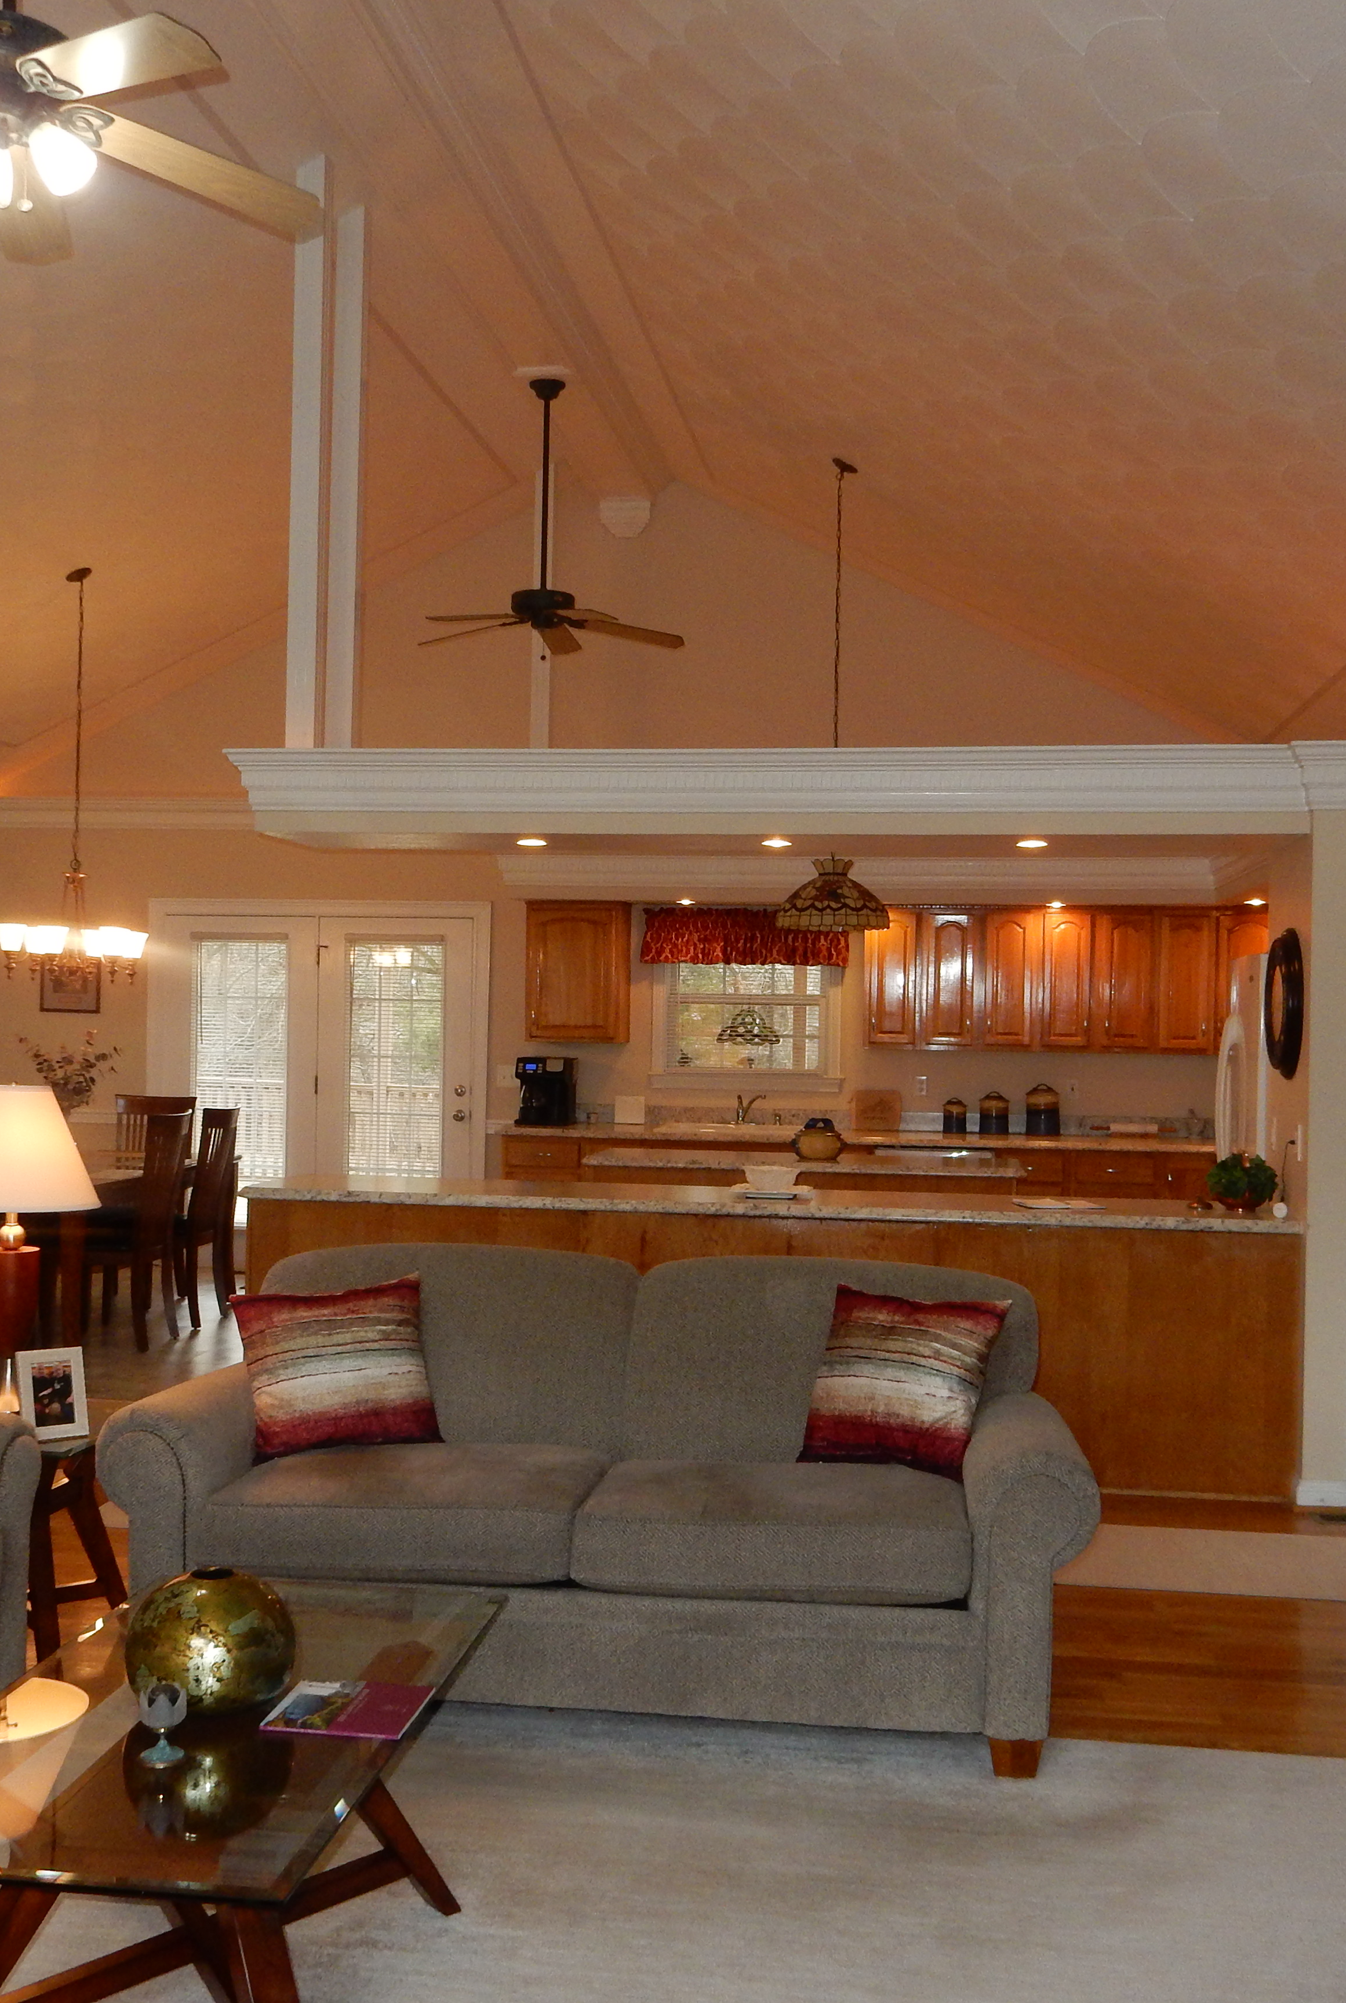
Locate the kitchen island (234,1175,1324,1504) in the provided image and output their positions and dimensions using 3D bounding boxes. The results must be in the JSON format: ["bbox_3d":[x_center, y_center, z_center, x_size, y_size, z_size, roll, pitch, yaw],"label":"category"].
[{"bbox_3d":[0.302,1.130,6.669,3.518,0.914,0.600,1,0,8],"label":"kitchen island"}]

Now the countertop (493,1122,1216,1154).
[{"bbox_3d":[1.014,0.728,10.211,3.800,0.045,0.650,1,0,9],"label":"countertop"}]

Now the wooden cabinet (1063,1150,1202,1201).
[{"bbox_3d":[2.381,1.186,10.110,0.674,0.880,0.600,1,0,8],"label":"wooden cabinet"}]

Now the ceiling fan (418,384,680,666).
[{"bbox_3d":[-0.611,-2.359,9.180,1.300,1.214,1.300,1,0,8],"label":"ceiling fan"}]

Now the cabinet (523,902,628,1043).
[{"bbox_3d":[-0.519,-0.157,10.690,0.547,0.751,0.320,1,0,8],"label":"cabinet"}]

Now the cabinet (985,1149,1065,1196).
[{"bbox_3d":[1.840,1.198,10.098,0.391,0.880,0.620,1,0,9],"label":"cabinet"}]

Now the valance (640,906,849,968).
[{"bbox_3d":[0.389,-0.352,10.440,1.121,0.310,0.120,1,0,8],"label":"valance"}]

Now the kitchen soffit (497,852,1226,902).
[{"bbox_3d":[0.966,-0.651,10.318,3.760,0.260,0.600,1,0,9],"label":"kitchen soffit"}]

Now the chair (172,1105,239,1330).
[{"bbox_3d":[-2.462,1.039,9.485,0.530,1.055,0.470,1,0,9],"label":"chair"}]

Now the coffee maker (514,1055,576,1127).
[{"bbox_3d":[-0.685,0.504,10.493,0.270,0.365,0.280,1,0,9],"label":"coffee maker"}]

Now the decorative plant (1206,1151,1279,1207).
[{"bbox_3d":[1.853,0.582,6.273,0.230,0.180,0.230,1,0,8],"label":"decorative plant"}]

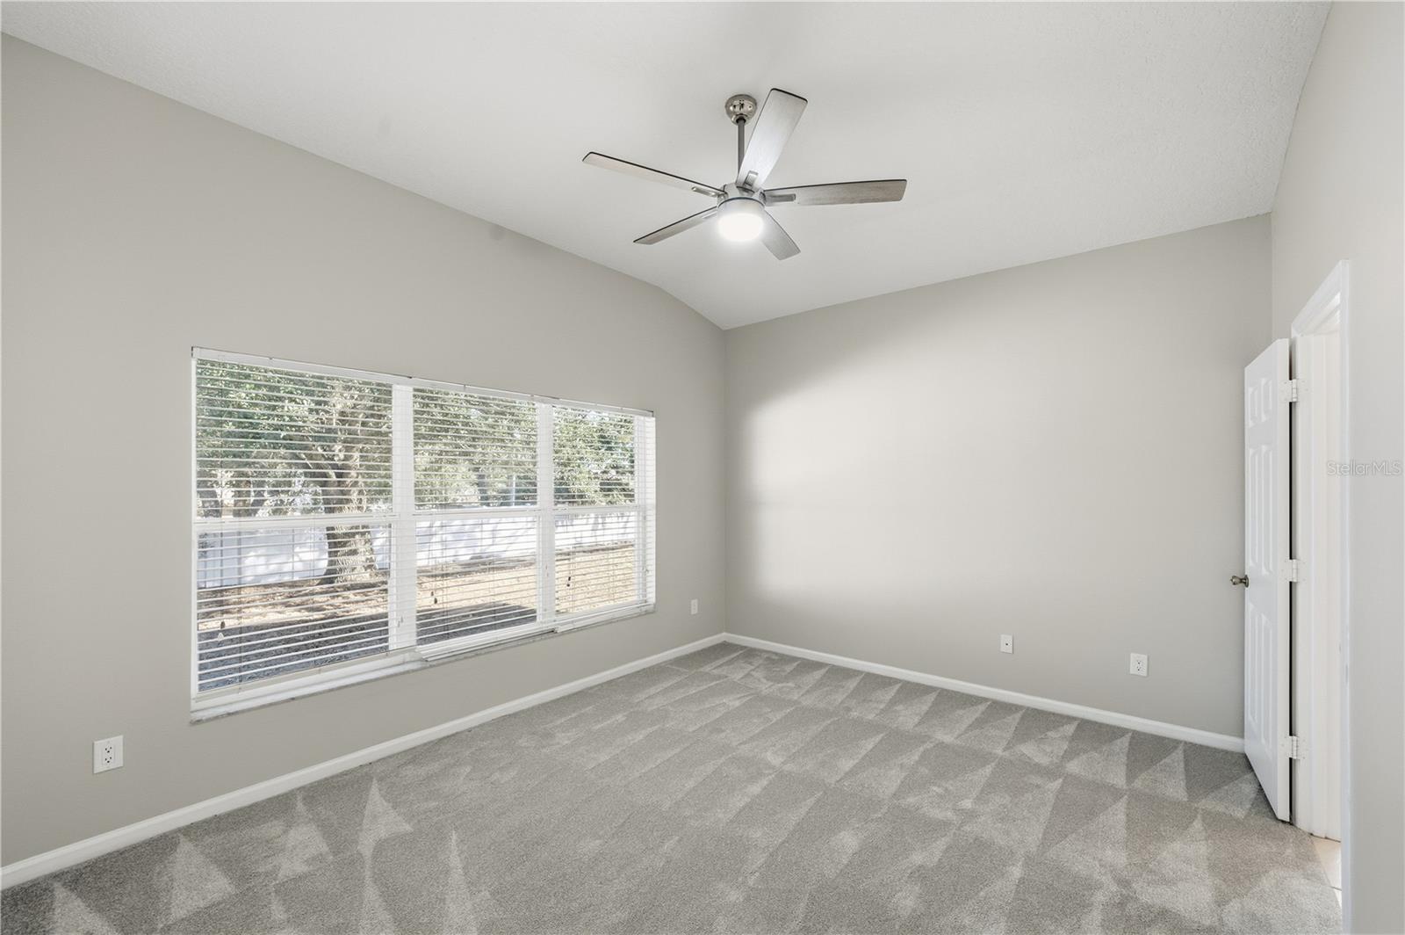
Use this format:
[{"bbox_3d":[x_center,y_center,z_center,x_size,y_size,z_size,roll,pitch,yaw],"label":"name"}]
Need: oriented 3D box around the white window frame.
[{"bbox_3d":[-1.313,0.320,3.375,0.100,1.590,2.740,-1,-1,41],"label":"white window frame"}]

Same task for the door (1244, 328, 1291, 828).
[{"bbox_3d":[2.678,0.483,2.597,0.042,2.040,0.710,0,-1,37],"label":"door"}]

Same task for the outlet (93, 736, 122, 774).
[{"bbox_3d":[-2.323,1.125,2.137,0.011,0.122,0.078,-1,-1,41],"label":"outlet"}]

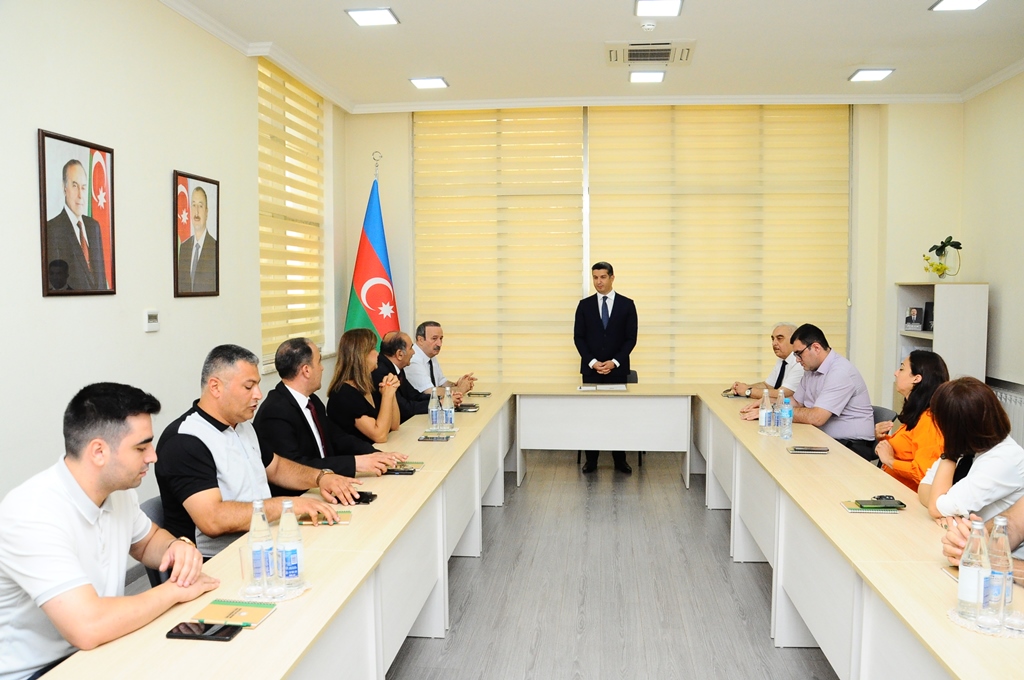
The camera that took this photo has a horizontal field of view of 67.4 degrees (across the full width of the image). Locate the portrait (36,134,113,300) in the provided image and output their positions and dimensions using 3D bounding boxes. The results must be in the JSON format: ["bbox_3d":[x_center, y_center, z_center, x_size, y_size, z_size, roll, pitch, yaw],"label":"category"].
[{"bbox_3d":[-1.988,-0.558,3.517,0.035,0.730,0.530,0,4,6],"label":"portrait"}]

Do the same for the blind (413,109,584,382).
[{"bbox_3d":[-0.140,-0.825,7.324,1.621,2.758,0.070,1,4,6],"label":"blind"}]

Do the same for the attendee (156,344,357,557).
[{"bbox_3d":[-1.008,0.686,2.881,0.840,1.330,0.610,1,4,13],"label":"attendee"}]

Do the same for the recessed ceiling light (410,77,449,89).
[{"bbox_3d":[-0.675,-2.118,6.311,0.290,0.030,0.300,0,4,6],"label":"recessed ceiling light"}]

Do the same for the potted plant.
[{"bbox_3d":[3.675,-0.702,6.545,0.325,0.370,0.280,1,4,6],"label":"potted plant"}]

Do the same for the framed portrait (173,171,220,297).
[{"bbox_3d":[-1.938,-0.641,4.765,0.030,0.750,0.540,1,4,6],"label":"framed portrait"}]

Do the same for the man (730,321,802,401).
[{"bbox_3d":[1.964,0.524,5.763,0.700,1.310,0.540,-1,4,-15],"label":"man"}]

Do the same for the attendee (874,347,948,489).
[{"bbox_3d":[1.943,0.676,3.809,0.700,1.270,0.480,2,4,19],"label":"attendee"}]

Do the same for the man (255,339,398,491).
[{"bbox_3d":[-0.896,0.678,3.641,0.770,1.340,0.570,1,4,13],"label":"man"}]

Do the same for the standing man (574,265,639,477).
[{"bbox_3d":[0.795,0.238,6.521,0.560,1.780,0.340,0,4,6],"label":"standing man"}]

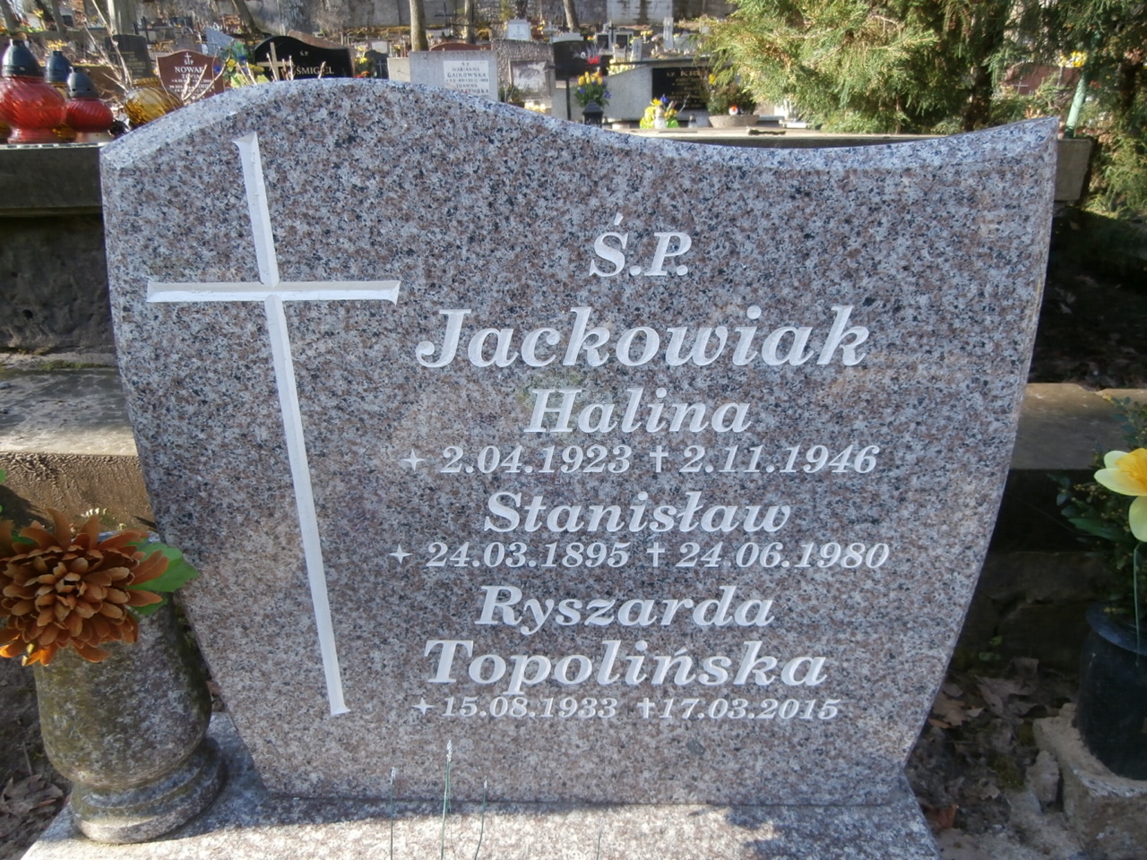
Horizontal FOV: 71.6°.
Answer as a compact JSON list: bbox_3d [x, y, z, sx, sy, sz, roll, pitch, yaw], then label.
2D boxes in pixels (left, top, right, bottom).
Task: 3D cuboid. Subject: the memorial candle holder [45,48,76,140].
[{"bbox_3d":[-1.213,-0.793,1.891,0.119,0.198,0.119,0,22,0],"label":"memorial candle holder"}]

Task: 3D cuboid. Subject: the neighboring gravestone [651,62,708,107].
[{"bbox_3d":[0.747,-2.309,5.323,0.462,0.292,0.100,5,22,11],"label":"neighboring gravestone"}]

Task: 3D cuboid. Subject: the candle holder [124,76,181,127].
[{"bbox_3d":[-1.099,-0.853,2.082,0.152,0.139,0.152,0,22,0],"label":"candle holder"}]

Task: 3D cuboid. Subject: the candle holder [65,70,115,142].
[{"bbox_3d":[-1.100,-0.736,1.806,0.110,0.153,0.110,0,22,0],"label":"candle holder"}]

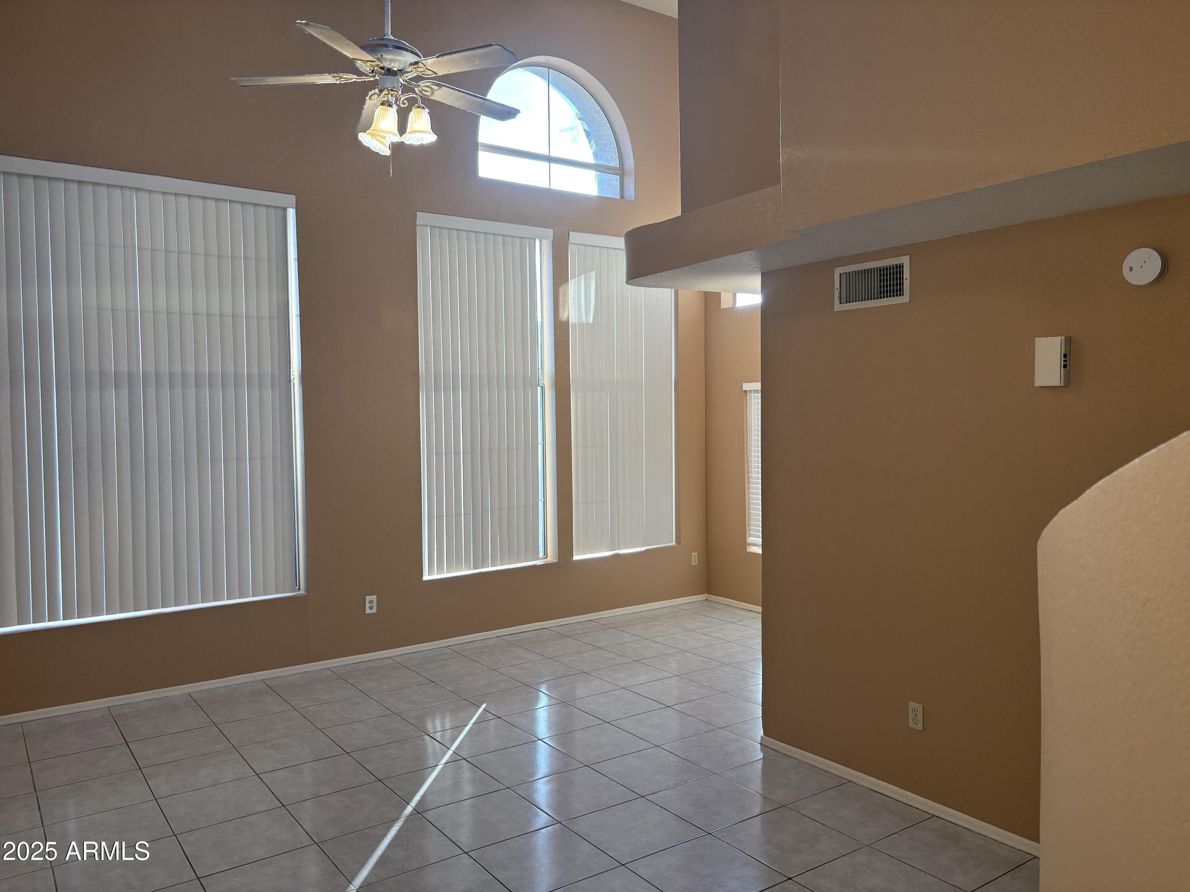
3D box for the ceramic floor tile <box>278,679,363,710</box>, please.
[{"bbox_3d":[-1.767,1.594,5.758,0.447,0.010,0.447,-2,2,-35],"label":"ceramic floor tile"}]

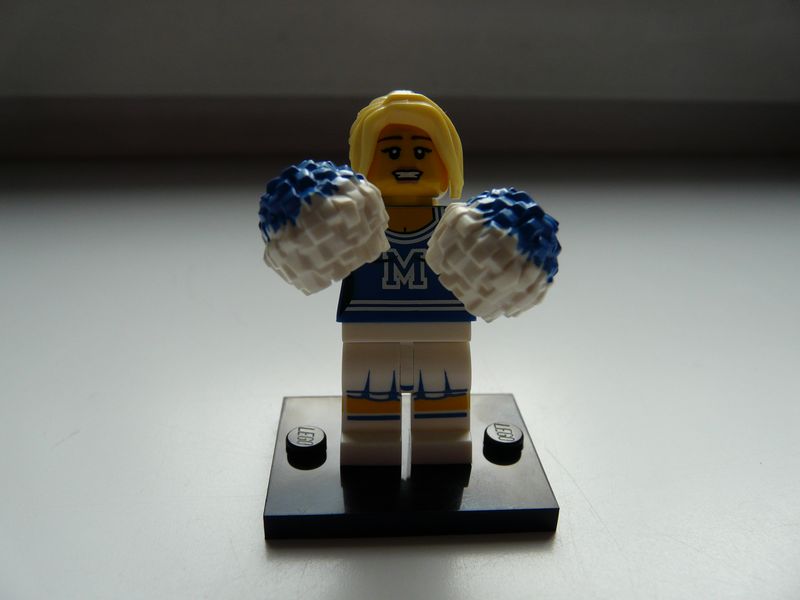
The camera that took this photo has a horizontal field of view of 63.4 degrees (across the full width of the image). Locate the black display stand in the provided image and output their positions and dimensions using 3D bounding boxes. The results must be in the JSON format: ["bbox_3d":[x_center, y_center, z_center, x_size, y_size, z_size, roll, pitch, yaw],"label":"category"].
[{"bbox_3d":[0.001,0.019,0.080,0.032,0.005,0.024,0,23,-4],"label":"black display stand"}]

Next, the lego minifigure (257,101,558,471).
[{"bbox_3d":[0.000,-0.002,0.074,0.030,0.041,0.027,0,23,-4],"label":"lego minifigure"}]

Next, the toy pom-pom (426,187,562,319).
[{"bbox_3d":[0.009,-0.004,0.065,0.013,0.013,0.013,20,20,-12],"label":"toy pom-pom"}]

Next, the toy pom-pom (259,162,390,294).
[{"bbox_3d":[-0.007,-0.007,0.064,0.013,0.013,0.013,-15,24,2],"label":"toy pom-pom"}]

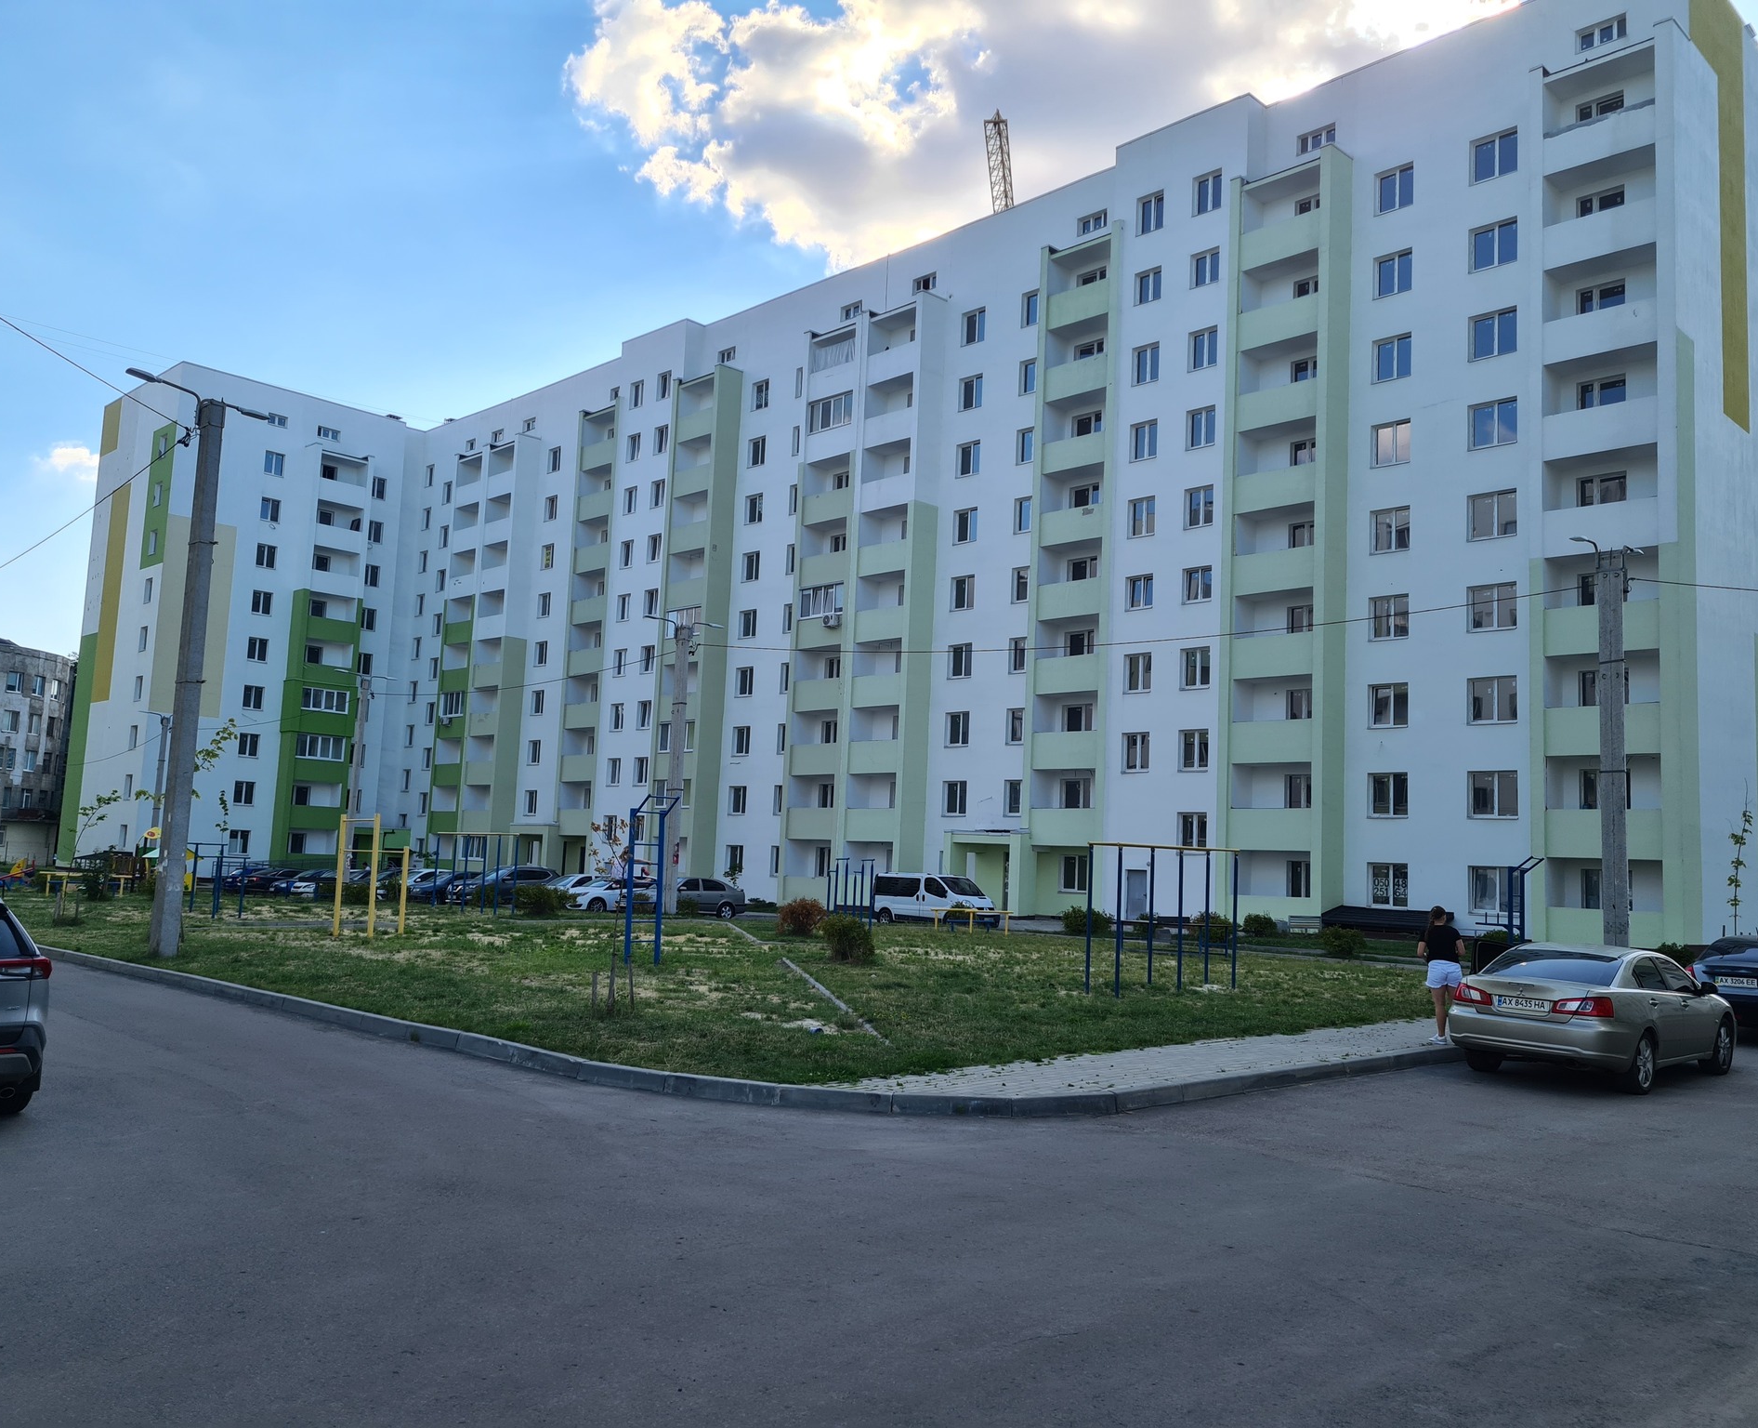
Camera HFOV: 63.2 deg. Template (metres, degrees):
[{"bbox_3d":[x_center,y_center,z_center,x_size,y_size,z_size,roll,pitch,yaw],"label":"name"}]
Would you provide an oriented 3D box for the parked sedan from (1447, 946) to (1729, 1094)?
[{"bbox_3d":[8.329,3.389,16.466,1.840,1.470,4.830,-3,-8,45],"label":"parked sedan"}]

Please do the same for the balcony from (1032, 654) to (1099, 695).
[{"bbox_3d":[7.579,-1.387,54.740,1.200,1.382,3.037,8,-8,-43],"label":"balcony"}]

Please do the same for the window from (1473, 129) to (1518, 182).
[{"bbox_3d":[19.318,-17.396,44.834,0.183,1.391,1.498,8,-7,-43],"label":"window"}]

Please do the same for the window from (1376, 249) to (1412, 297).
[{"bbox_3d":[16.929,-14.414,46.958,0.183,1.386,1.344,8,-7,-43],"label":"window"}]

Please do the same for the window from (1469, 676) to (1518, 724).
[{"bbox_3d":[18.595,-0.387,43.220,0.183,1.391,1.498,8,-7,-43],"label":"window"}]

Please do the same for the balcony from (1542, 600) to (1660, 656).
[{"bbox_3d":[20.682,-2.319,40.456,1.200,1.382,3.030,8,-8,-43],"label":"balcony"}]

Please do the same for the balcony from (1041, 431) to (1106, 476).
[{"bbox_3d":[7.876,-9.841,54.615,1.374,1.307,2.939,8,-7,-43],"label":"balcony"}]

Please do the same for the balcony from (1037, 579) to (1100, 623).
[{"bbox_3d":[7.649,-4.265,54.443,1.300,1.362,2.994,8,-8,-43],"label":"balcony"}]

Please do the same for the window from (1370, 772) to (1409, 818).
[{"bbox_3d":[16.271,2.642,45.522,0.170,1.401,1.310,8,-8,-43],"label":"window"}]

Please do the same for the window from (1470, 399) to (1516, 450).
[{"bbox_3d":[19.084,-8.957,44.311,0.170,1.401,1.482,8,-8,-43],"label":"window"}]

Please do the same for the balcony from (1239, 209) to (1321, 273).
[{"bbox_3d":[14.187,-16.071,49.363,1.300,1.362,2.973,8,-8,-43],"label":"balcony"}]

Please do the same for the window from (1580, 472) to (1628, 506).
[{"bbox_3d":[21.077,-6.230,41.594,0.183,1.425,1.364,8,-7,-43],"label":"window"}]

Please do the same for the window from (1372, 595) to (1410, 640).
[{"bbox_3d":[17.062,-3.183,47.691,0.150,1.431,1.363,8,-8,-44],"label":"window"}]

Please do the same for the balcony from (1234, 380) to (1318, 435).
[{"bbox_3d":[14.322,-10.683,50.470,1.200,1.338,3.125,8,-8,-44],"label":"balcony"}]

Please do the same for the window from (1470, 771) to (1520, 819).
[{"bbox_3d":[19.238,2.512,44.659,0.150,1.421,1.551,8,-8,-44],"label":"window"}]

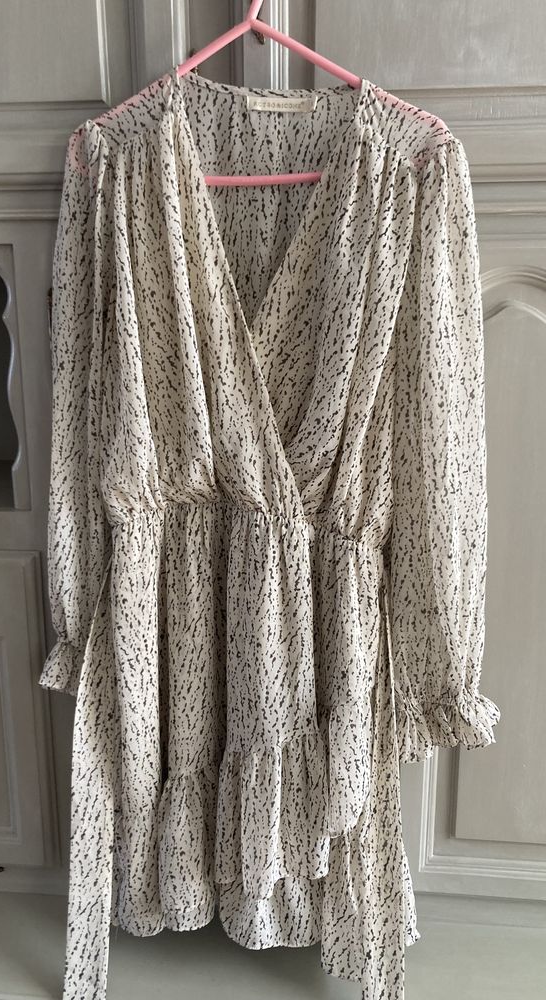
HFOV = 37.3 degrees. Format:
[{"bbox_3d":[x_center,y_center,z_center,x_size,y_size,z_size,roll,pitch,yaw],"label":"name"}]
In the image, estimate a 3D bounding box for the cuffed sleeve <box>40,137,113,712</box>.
[{"bbox_3d":[-0.211,-0.080,0.885,0.090,0.620,0.100,4,11,9],"label":"cuffed sleeve"}]

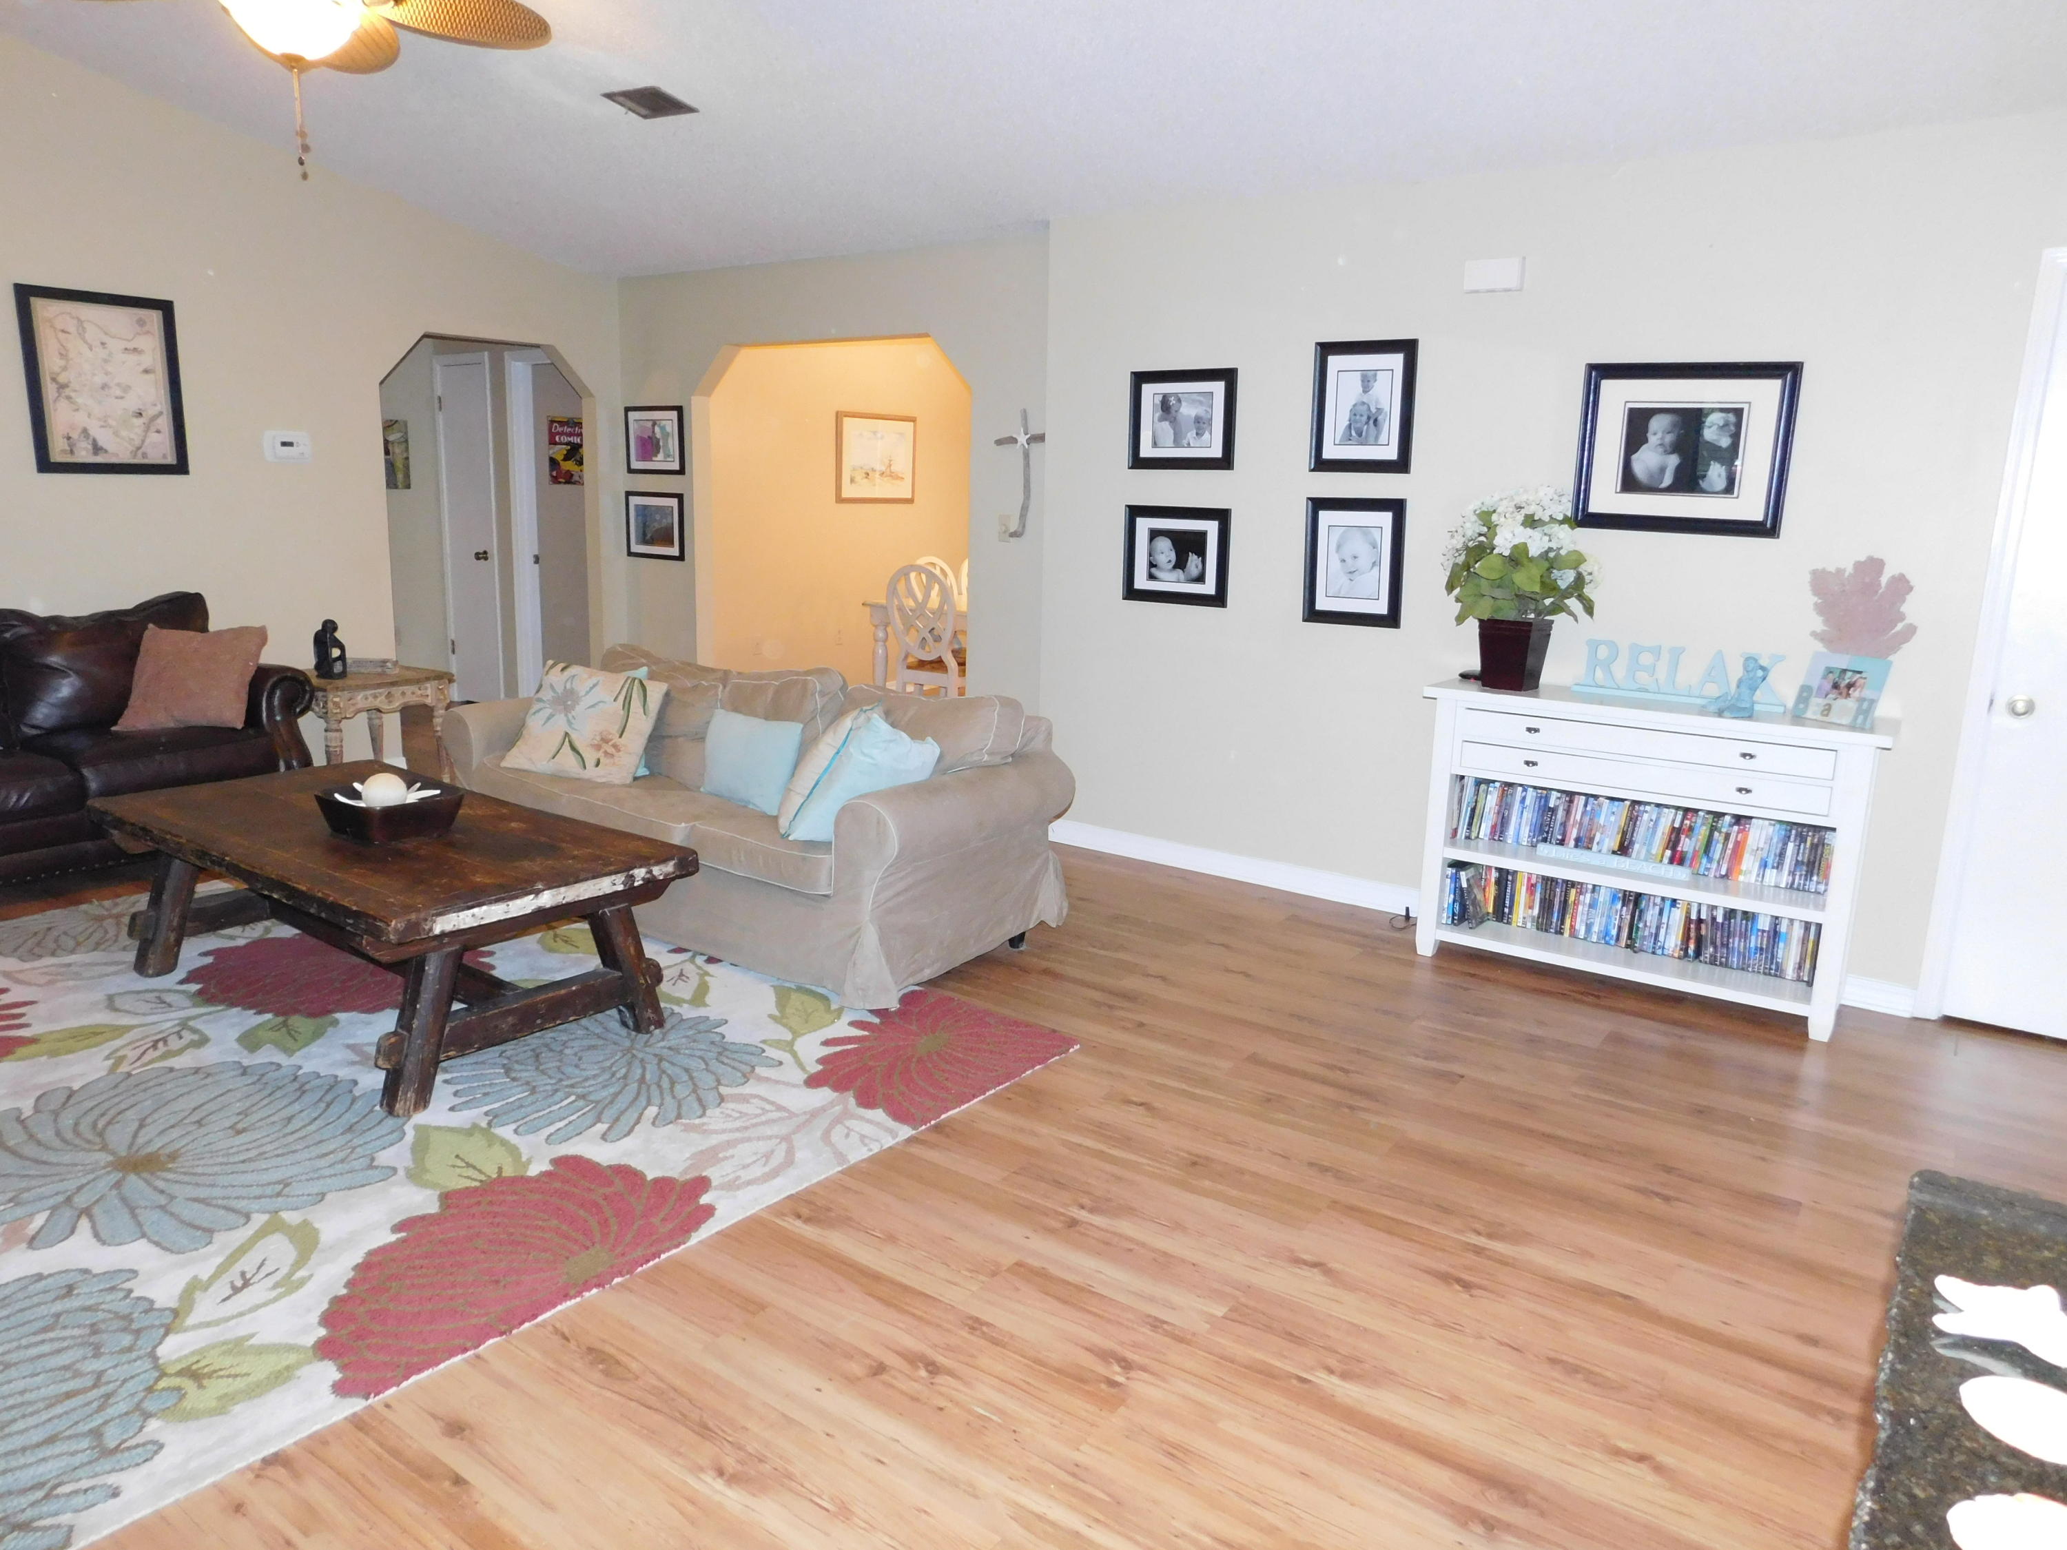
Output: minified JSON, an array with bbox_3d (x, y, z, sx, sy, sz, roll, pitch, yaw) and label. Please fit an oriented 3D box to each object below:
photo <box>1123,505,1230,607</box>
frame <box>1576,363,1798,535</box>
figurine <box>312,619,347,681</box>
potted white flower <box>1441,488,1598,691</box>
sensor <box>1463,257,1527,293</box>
[{"bbox_3d":[0.548,-0.835,5.242,0.464,0.364,0.028,10,15,36],"label":"photo"},{"bbox_3d":[1.957,-0.984,4.145,0.596,0.496,0.028,10,15,36],"label":"frame"},{"bbox_3d":[-3.063,-0.554,5.976,0.138,0.256,0.110,0,12,-7],"label":"figurine"},{"bbox_3d":[1.504,-0.580,4.290,0.445,0.615,0.410,10,15,36],"label":"potted white flower"},{"bbox_3d":[1.439,-1.570,4.311,0.185,0.100,0.045,10,14,35],"label":"sensor"}]

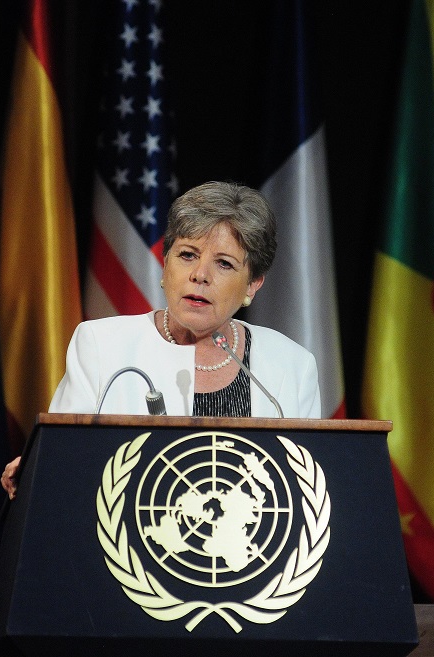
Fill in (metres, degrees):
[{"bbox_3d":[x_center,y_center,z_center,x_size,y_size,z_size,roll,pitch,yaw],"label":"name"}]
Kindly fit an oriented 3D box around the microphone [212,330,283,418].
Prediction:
[{"bbox_3d":[0.046,0.079,12.550,0.035,0.160,0.160,3,-5,-34],"label":"microphone"}]

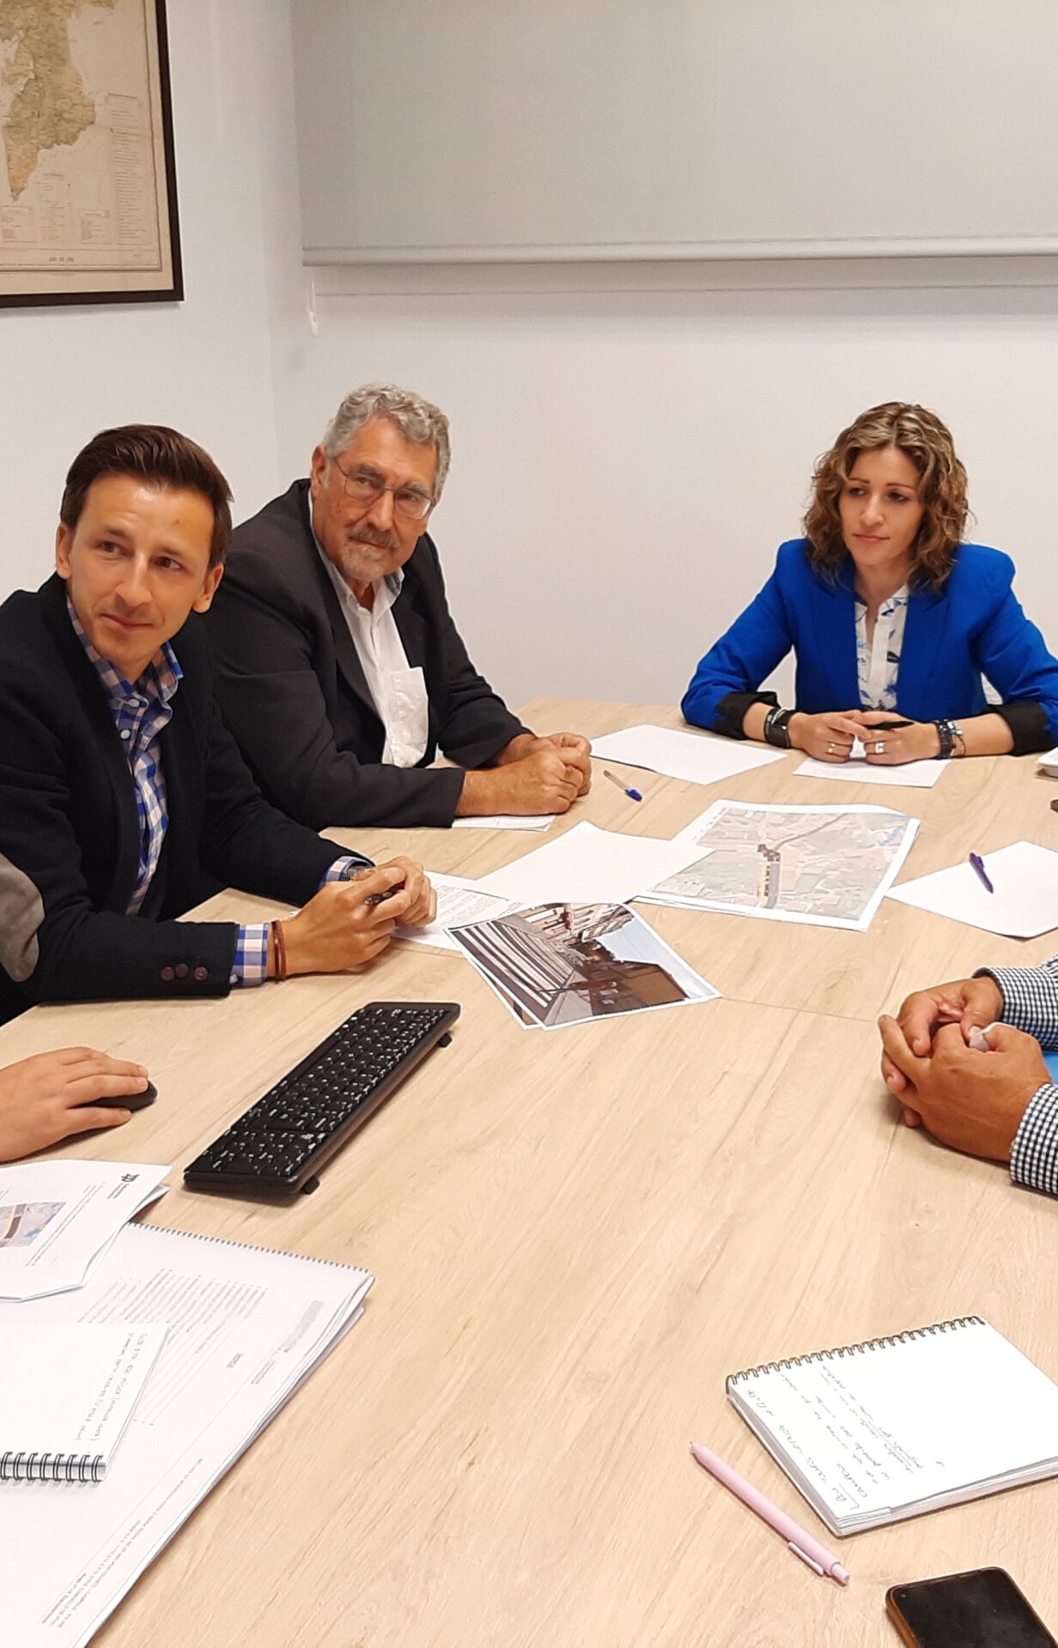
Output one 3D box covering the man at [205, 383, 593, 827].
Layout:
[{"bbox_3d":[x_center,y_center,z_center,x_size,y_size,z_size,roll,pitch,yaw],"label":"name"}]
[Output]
[{"bbox_3d":[-0.232,0.006,2.565,0.730,1.340,0.610,11,22,30],"label":"man"}]

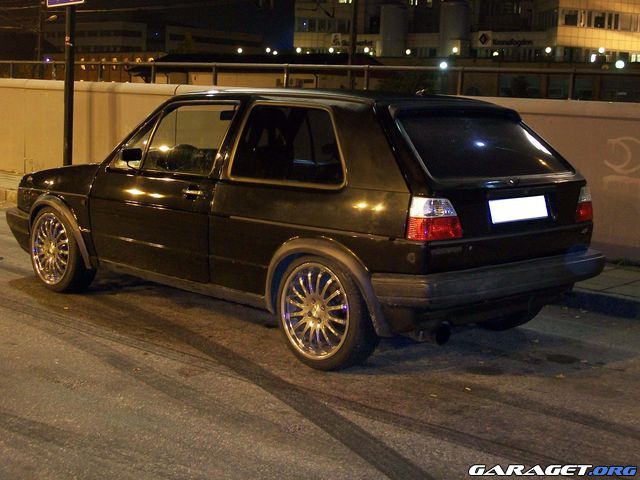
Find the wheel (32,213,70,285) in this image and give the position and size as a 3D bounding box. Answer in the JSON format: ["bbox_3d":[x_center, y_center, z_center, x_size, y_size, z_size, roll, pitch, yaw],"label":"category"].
[{"bbox_3d":[-1.735,0.053,6.948,0.475,0.475,0.190,9,11,44],"label":"wheel"}]

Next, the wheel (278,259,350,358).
[{"bbox_3d":[0.033,0.351,5.242,0.475,0.475,0.190,9,11,44],"label":"wheel"}]

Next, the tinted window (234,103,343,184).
[{"bbox_3d":[-0.142,-0.489,5.346,0.860,0.425,0.030,8,-7,44],"label":"tinted window"}]

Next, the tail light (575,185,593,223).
[{"bbox_3d":[1.446,-0.191,5.738,0.120,0.200,0.280,8,10,44],"label":"tail light"}]

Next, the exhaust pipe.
[{"bbox_3d":[0.539,0.439,4.998,0.170,0.100,0.100,8,10,44],"label":"exhaust pipe"}]

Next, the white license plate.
[{"bbox_3d":[1.014,-0.156,5.253,0.520,0.110,0.012,-6,-4,-45],"label":"white license plate"}]

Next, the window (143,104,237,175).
[{"bbox_3d":[-0.754,-0.577,5.937,0.700,0.420,0.030,8,-7,44],"label":"window"}]

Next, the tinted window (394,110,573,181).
[{"bbox_3d":[0.858,-0.487,5.373,1.240,0.040,0.441,-6,51,-45],"label":"tinted window"}]

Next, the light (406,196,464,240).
[{"bbox_3d":[0.537,-0.100,4.813,0.120,0.200,0.280,8,10,44],"label":"light"}]

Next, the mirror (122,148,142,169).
[{"bbox_3d":[-1.095,-0.481,6.048,0.065,0.125,0.135,8,10,44],"label":"mirror"}]

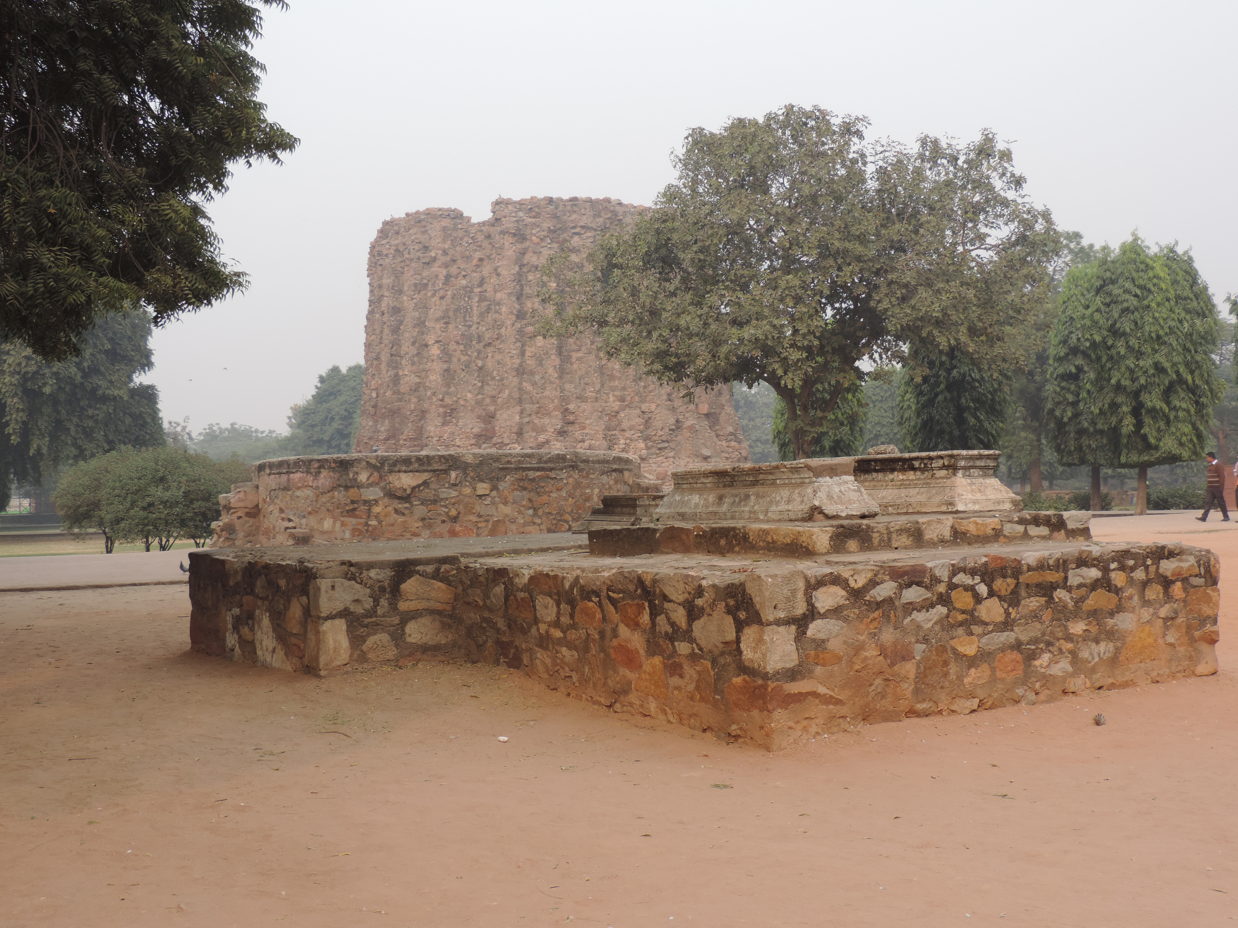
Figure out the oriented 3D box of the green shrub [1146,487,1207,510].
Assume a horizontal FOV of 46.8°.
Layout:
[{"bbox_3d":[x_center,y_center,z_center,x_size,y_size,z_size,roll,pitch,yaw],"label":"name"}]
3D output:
[{"bbox_3d":[16.400,1.020,42.100,1.900,0.690,1.300,0,0,0],"label":"green shrub"}]

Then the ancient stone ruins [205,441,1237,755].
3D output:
[{"bbox_3d":[-0.276,0.680,11.770,5.400,1.660,8.100,0,0,-35],"label":"ancient stone ruins"}]

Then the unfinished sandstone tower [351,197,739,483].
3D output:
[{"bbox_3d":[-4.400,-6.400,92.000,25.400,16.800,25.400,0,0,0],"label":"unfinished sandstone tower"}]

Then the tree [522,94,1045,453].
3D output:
[{"bbox_3d":[3.650,-3.000,29.000,10.600,8.700,9.600,0,0,0],"label":"tree"}]

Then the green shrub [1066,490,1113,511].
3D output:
[{"bbox_3d":[13.900,1.090,42.300,1.400,0.630,1.200,0,0,0],"label":"green shrub"}]

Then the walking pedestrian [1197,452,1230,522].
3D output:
[{"bbox_3d":[14.640,0.570,35.200,0.720,1.700,0.500,0,0,-22],"label":"walking pedestrian"}]

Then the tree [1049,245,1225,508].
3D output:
[{"bbox_3d":[14.300,-2.450,39.600,4.900,7.600,4.600,0,0,0],"label":"tree"}]

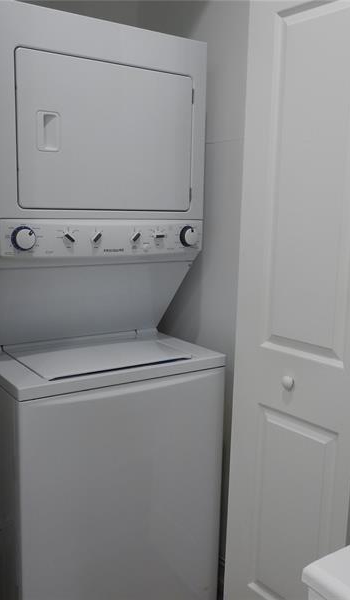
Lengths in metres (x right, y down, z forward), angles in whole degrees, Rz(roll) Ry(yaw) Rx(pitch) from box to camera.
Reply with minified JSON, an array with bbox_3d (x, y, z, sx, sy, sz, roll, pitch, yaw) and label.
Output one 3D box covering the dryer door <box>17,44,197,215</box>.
[{"bbox_3d":[-0.189,-0.479,1.648,0.571,0.423,0.040,-5,11,-33],"label":"dryer door"}]

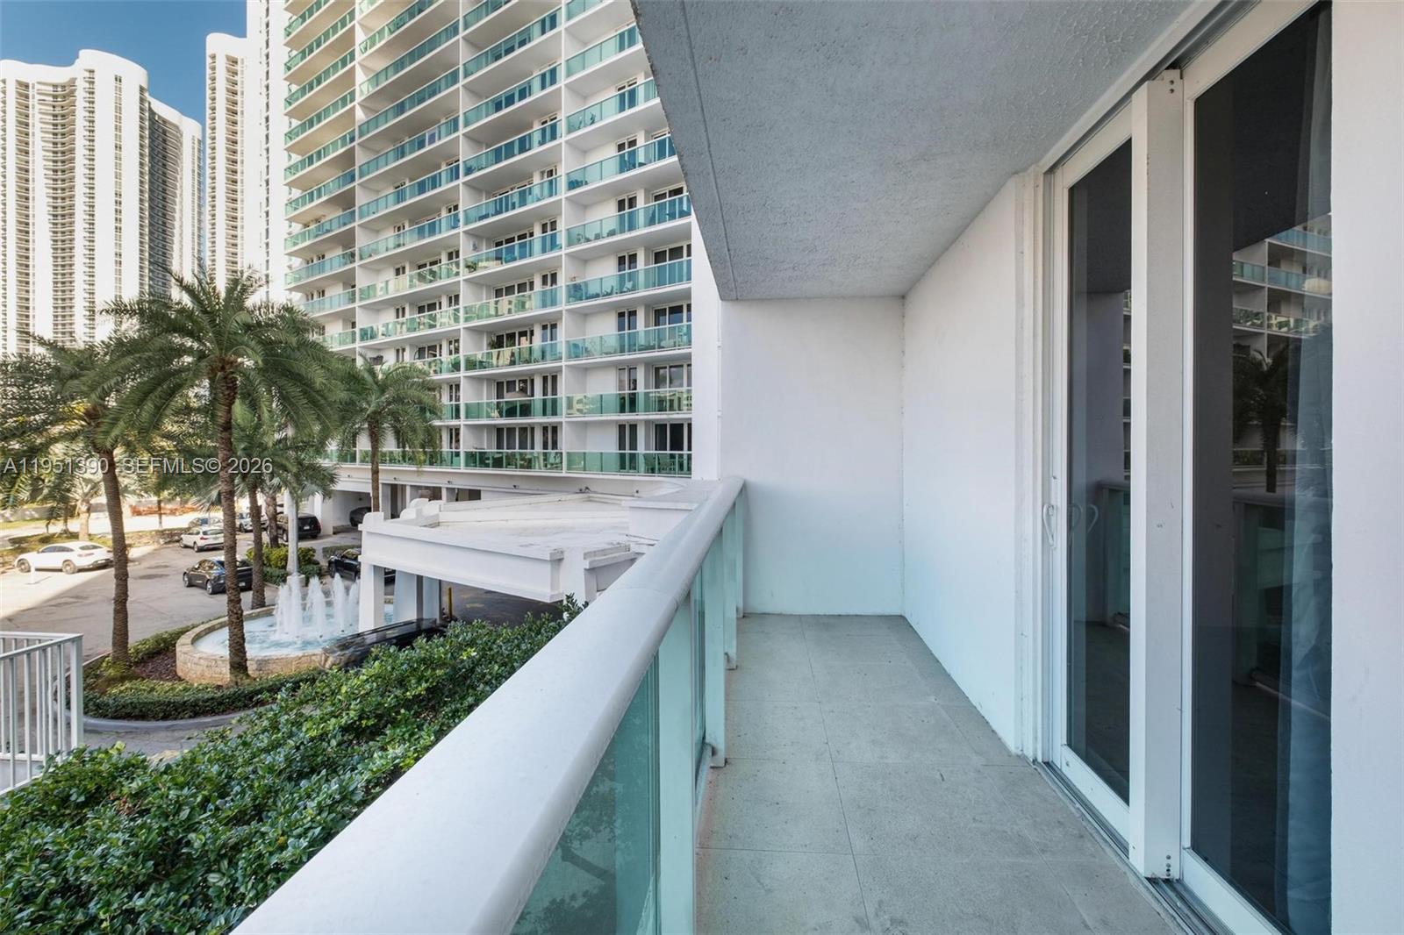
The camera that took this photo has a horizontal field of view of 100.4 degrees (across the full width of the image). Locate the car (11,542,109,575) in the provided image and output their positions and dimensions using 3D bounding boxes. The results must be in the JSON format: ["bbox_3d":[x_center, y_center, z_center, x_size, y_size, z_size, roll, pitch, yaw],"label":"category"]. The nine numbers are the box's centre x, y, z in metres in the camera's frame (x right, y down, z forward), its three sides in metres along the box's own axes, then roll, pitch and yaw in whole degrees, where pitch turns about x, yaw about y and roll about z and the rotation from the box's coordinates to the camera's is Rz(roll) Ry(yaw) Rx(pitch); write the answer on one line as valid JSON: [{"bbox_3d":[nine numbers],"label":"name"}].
[{"bbox_3d":[-37.000,5.153,33.917,4.750,1.620,1.920,0,2,4],"label":"car"}]

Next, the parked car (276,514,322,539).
[{"bbox_3d":[-29.500,4.172,42.186,5.100,1.820,2.000,2,3,37],"label":"parked car"}]

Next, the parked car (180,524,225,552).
[{"bbox_3d":[-36.400,5.113,42.722,4.500,1.640,1.850,1,3,31],"label":"parked car"}]

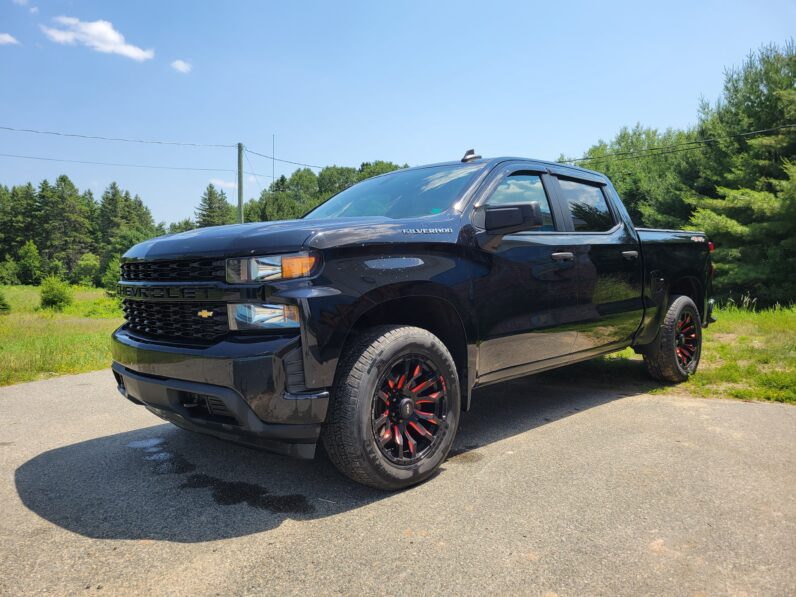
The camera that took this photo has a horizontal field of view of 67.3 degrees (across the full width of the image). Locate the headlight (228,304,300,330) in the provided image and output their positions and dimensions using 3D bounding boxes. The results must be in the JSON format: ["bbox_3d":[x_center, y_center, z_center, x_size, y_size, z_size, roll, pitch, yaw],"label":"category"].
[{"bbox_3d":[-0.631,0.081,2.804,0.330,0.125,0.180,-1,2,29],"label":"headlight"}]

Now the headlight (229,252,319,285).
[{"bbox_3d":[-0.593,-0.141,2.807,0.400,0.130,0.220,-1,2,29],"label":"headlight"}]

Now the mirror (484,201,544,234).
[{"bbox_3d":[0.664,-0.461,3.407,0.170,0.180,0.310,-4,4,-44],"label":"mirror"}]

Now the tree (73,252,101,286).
[{"bbox_3d":[-25.008,-2.328,48.000,2.300,2.800,2.300,-2,2,-22],"label":"tree"}]

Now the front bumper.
[{"bbox_3d":[-1.148,0.409,3.196,0.430,0.560,2.000,-4,4,-44],"label":"front bumper"}]

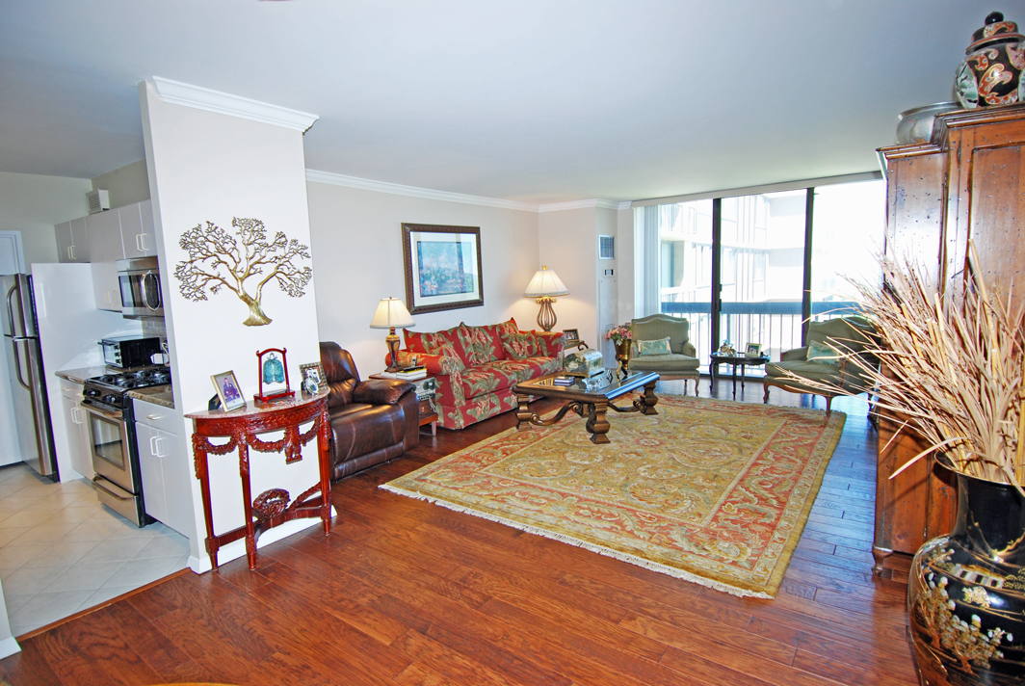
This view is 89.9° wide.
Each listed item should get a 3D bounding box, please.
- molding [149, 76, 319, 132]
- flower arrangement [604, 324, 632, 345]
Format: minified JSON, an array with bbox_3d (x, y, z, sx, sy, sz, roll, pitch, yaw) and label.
[{"bbox_3d":[-1.411,-1.220,2.699,0.090,0.105,0.800,4,9,39],"label":"molding"},{"bbox_3d":[1.542,-0.115,7.235,0.420,0.310,0.400,3,9,36],"label":"flower arrangement"}]

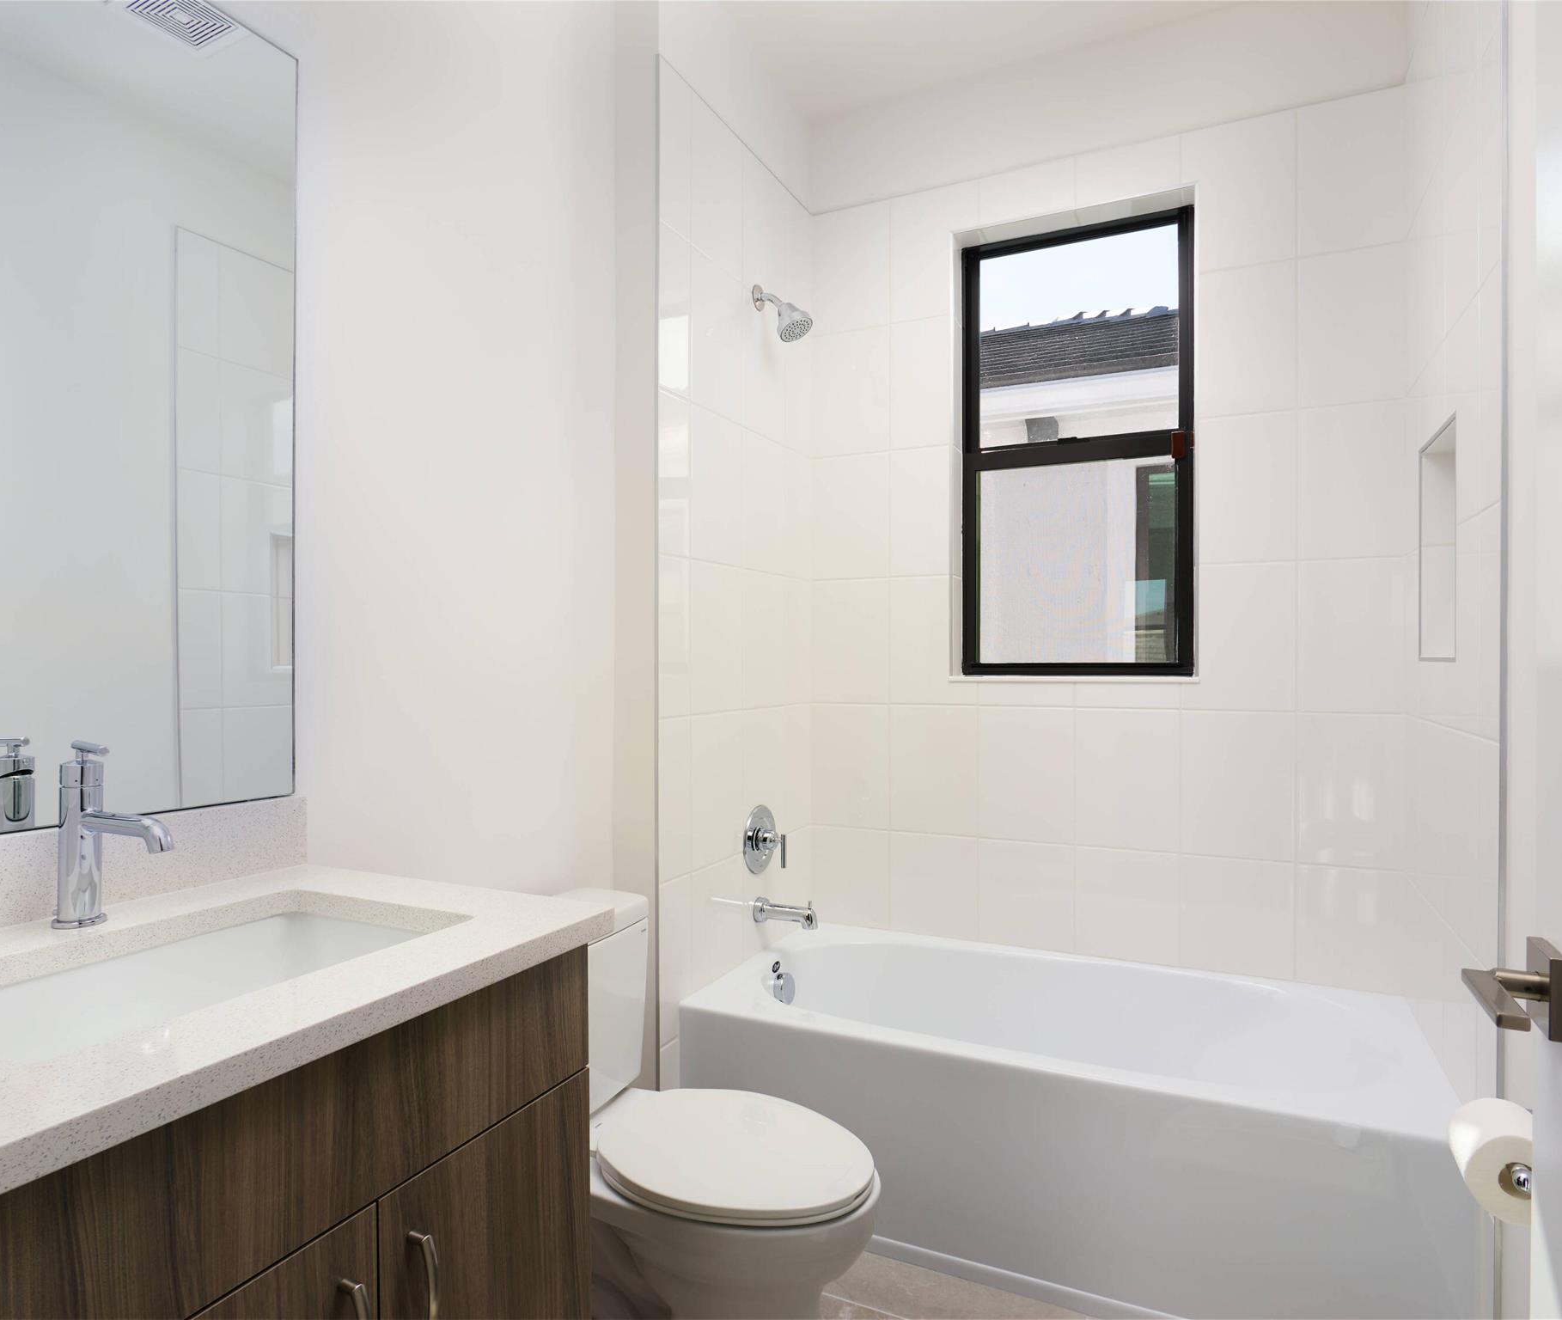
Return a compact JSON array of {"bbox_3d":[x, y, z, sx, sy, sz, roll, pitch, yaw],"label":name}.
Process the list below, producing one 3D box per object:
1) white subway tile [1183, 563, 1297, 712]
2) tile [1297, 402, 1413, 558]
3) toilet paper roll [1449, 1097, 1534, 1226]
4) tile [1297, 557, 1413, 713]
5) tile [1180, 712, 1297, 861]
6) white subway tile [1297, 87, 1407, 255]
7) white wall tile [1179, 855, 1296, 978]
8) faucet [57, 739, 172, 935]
[{"bbox_3d":[1.123,-0.056,2.252,0.254,0.362,0.010,0,0,26],"label":"white subway tile"},{"bbox_3d":[1.336,-0.419,2.149,0.215,0.362,0.010,0,0,26],"label":"tile"},{"bbox_3d":[0.901,0.614,1.125,0.107,0.107,0.102,0,0,26],"label":"toilet paper roll"},{"bbox_3d":[1.336,-0.055,2.151,0.215,0.362,0.010,0,0,26],"label":"tile"},{"bbox_3d":[1.114,0.307,2.235,0.253,0.360,0.010,0,0,25],"label":"tile"},{"bbox_3d":[1.326,-1.133,2.129,0.219,0.360,0.010,0,0,25],"label":"white subway tile"},{"bbox_3d":[1.116,0.627,2.241,0.253,0.278,0.010,0,0,26],"label":"white wall tile"},{"bbox_3d":[-0.743,0.196,1.016,0.189,0.207,0.066,0,0,26],"label":"faucet"}]

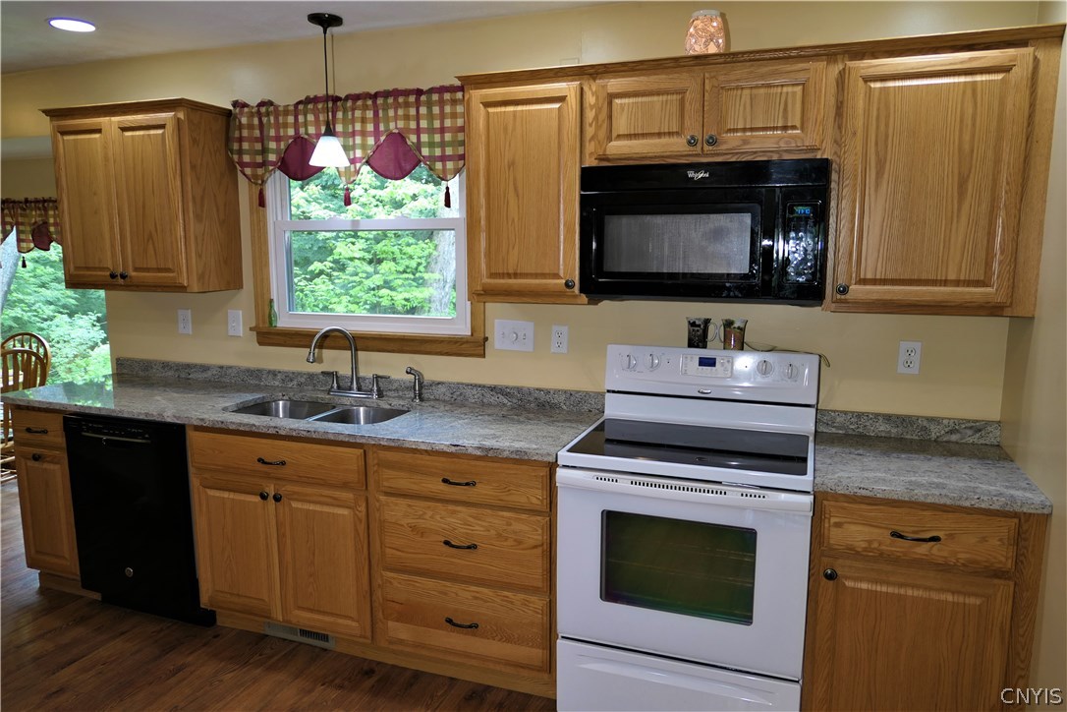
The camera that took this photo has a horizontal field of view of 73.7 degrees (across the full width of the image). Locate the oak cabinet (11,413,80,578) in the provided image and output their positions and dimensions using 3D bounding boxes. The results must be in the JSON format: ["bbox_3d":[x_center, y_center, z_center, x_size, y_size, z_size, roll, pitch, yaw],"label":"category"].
[{"bbox_3d":[-2.065,0.585,3.419,0.321,0.832,0.606,3,9,19],"label":"oak cabinet"}]

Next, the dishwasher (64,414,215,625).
[{"bbox_3d":[-1.509,0.645,3.126,0.610,0.875,0.615,3,9,18],"label":"dishwasher"}]

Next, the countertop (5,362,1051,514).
[{"bbox_3d":[-0.385,0.208,2.754,3.887,0.122,0.631,3,9,19],"label":"countertop"}]

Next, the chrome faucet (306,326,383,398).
[{"bbox_3d":[-0.823,0.041,3.040,0.268,0.303,0.242,3,9,19],"label":"chrome faucet"}]

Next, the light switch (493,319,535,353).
[{"bbox_3d":[-0.080,-0.079,2.879,0.168,0.123,0.015,3,9,18],"label":"light switch"}]

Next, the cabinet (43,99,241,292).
[{"bbox_3d":[-1.808,-0.715,3.291,0.823,0.809,0.323,3,9,19],"label":"cabinet"}]

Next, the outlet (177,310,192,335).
[{"bbox_3d":[-1.682,-0.162,3.419,0.076,0.116,0.009,3,9,18],"label":"outlet"}]

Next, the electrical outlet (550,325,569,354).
[{"bbox_3d":[0.106,-0.066,2.874,0.071,0.115,0.008,3,9,19],"label":"electrical outlet"}]

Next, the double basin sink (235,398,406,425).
[{"bbox_3d":[-0.852,0.315,2.880,0.715,0.190,0.370,3,9,18],"label":"double basin sink"}]

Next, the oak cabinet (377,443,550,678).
[{"bbox_3d":[-0.150,0.678,2.689,0.671,0.795,0.630,3,9,18],"label":"oak cabinet"}]

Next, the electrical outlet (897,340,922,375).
[{"bbox_3d":[1.302,0.008,2.459,0.071,0.115,0.008,3,9,19],"label":"electrical outlet"}]

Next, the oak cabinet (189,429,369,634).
[{"bbox_3d":[-0.843,0.639,2.921,0.790,0.795,0.630,3,9,18],"label":"oak cabinet"}]

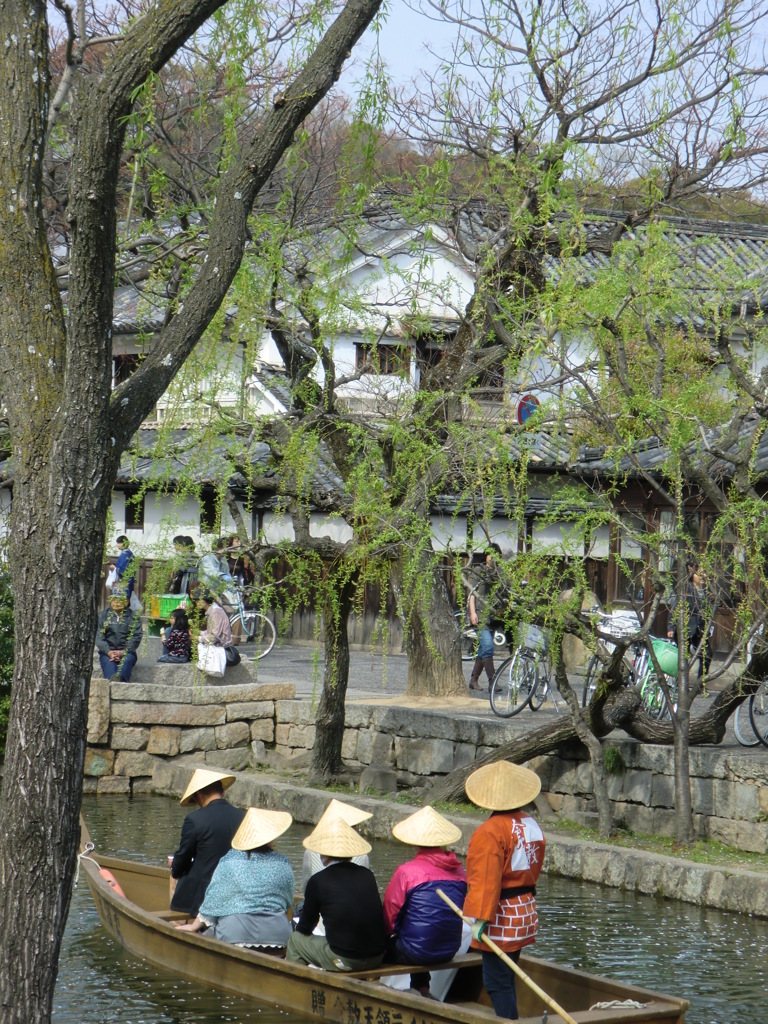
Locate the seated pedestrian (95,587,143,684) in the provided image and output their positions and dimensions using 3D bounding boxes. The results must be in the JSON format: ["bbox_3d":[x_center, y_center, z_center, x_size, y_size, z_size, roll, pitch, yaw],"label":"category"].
[{"bbox_3d":[-3.000,1.393,29.400,0.540,1.120,0.680,1,-1,3],"label":"seated pedestrian"}]

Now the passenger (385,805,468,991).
[{"bbox_3d":[0.250,2.600,17.250,0.560,1.320,0.720,0,0,-34],"label":"passenger"}]

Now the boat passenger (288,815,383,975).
[{"bbox_3d":[-0.330,2.600,16.750,0.580,1.280,0.750,0,0,-30],"label":"boat passenger"}]

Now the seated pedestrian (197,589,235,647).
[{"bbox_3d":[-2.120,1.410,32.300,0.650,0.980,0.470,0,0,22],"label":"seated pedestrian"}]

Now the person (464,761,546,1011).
[{"bbox_3d":[0.750,2.430,16.500,0.580,1.700,0.500,0,0,-34],"label":"person"}]

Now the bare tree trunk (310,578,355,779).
[{"bbox_3d":[-0.510,1.670,25.800,0.420,1.980,0.400,1,-1,0],"label":"bare tree trunk"}]

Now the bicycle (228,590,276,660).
[{"bbox_3d":[-2.320,1.480,36.200,1.750,1.080,0.550,0,0,18],"label":"bicycle"}]

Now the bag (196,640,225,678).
[{"bbox_3d":[-2.110,1.800,31.800,0.340,0.420,0.150,0,0,9],"label":"bag"}]

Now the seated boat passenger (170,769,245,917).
[{"bbox_3d":[-1.210,2.355,17.550,0.520,1.270,0.740,2,-1,-43],"label":"seated boat passenger"}]

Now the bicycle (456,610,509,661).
[{"bbox_3d":[1.550,1.500,35.300,1.700,1.030,0.550,2,-1,-21],"label":"bicycle"}]

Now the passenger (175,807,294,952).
[{"bbox_3d":[-0.980,2.610,17.550,0.650,1.260,0.750,0,0,-30],"label":"passenger"}]

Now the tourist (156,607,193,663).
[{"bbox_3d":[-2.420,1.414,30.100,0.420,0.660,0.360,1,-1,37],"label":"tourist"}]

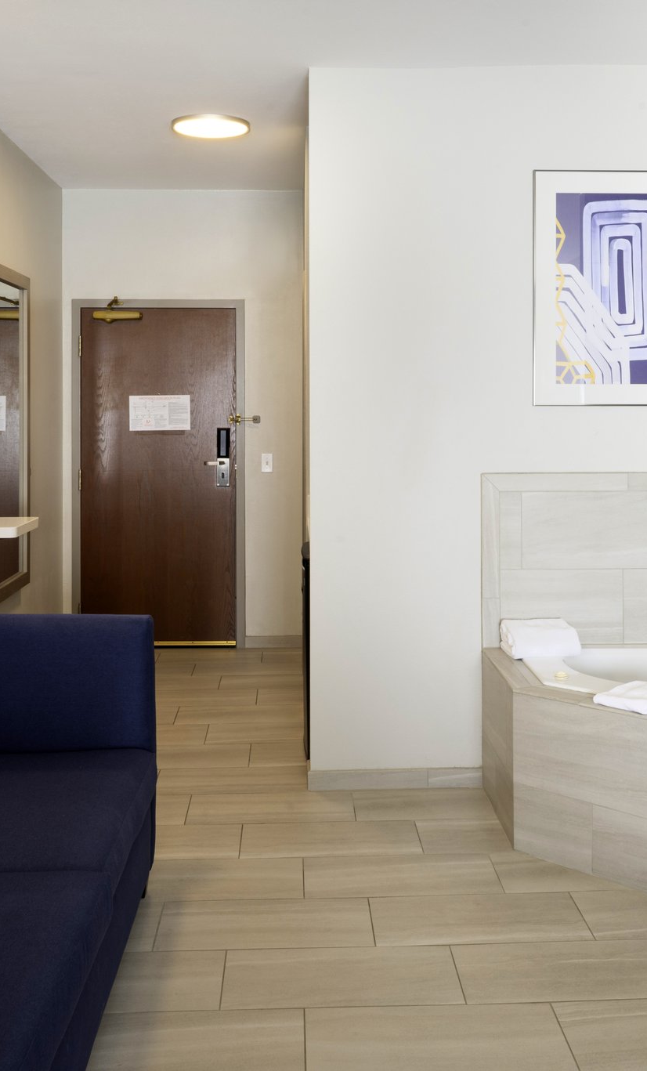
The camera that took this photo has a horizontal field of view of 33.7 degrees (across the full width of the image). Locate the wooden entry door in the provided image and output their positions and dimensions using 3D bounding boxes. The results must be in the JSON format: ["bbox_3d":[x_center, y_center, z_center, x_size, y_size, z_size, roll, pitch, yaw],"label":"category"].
[{"bbox_3d":[-0.986,-0.349,6.400,0.935,2.035,0.050,0,2,-2],"label":"wooden entry door"}]

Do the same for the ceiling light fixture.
[{"bbox_3d":[-0.514,-1.866,4.890,0.360,0.030,0.360,0,5,-2],"label":"ceiling light fixture"}]

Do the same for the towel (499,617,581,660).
[{"bbox_3d":[0.798,0.383,3.950,0.240,0.108,0.250,0,4,-2],"label":"towel"}]

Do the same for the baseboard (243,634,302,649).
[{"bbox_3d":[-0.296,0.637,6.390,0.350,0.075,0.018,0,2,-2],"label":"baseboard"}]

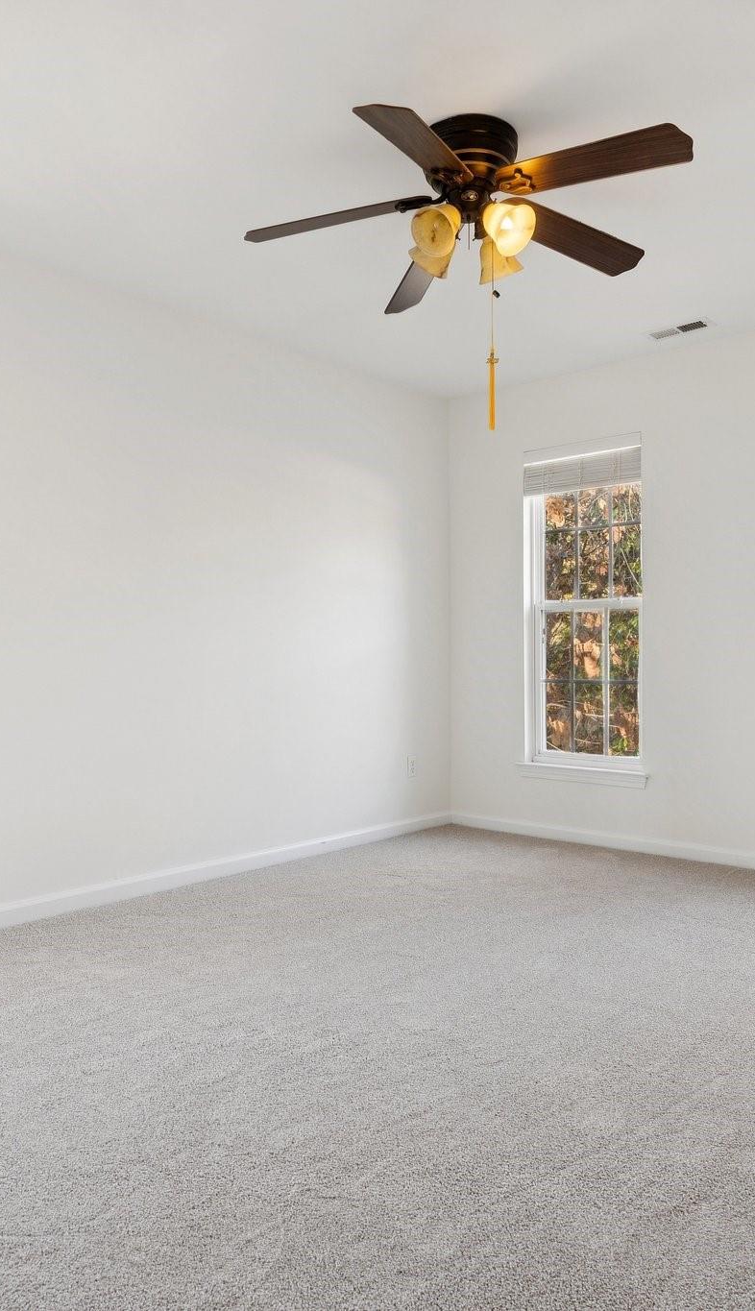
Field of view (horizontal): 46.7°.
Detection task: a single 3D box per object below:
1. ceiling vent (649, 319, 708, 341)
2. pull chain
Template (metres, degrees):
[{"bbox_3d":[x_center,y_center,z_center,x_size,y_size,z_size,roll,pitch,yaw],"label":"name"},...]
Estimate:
[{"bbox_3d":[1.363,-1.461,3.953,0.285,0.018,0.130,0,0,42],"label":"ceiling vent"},{"bbox_3d":[0.334,-0.892,2.530,0.030,0.485,0.030,0,0,0],"label":"pull chain"}]

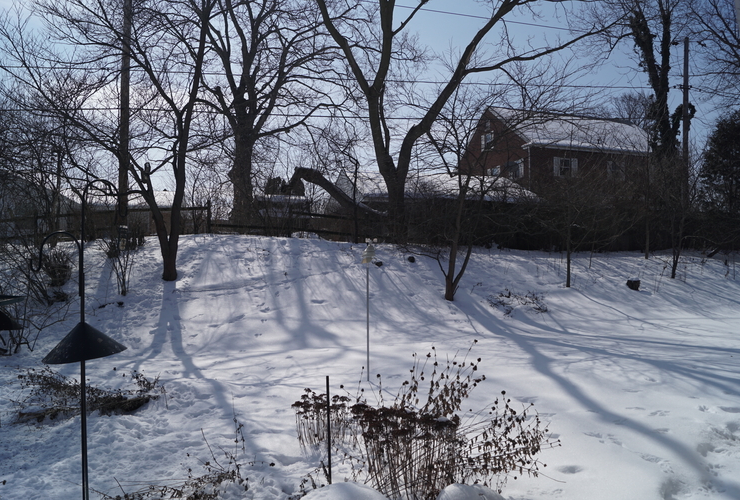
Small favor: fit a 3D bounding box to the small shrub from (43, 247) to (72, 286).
[{"bbox_3d":[-6.789,0.380,12.200,0.650,0.840,0.650,0,0,0],"label":"small shrub"}]

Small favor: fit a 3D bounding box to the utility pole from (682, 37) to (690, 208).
[{"bbox_3d":[15.720,-5.749,28.000,0.280,9.800,0.280,0,0,0],"label":"utility pole"}]

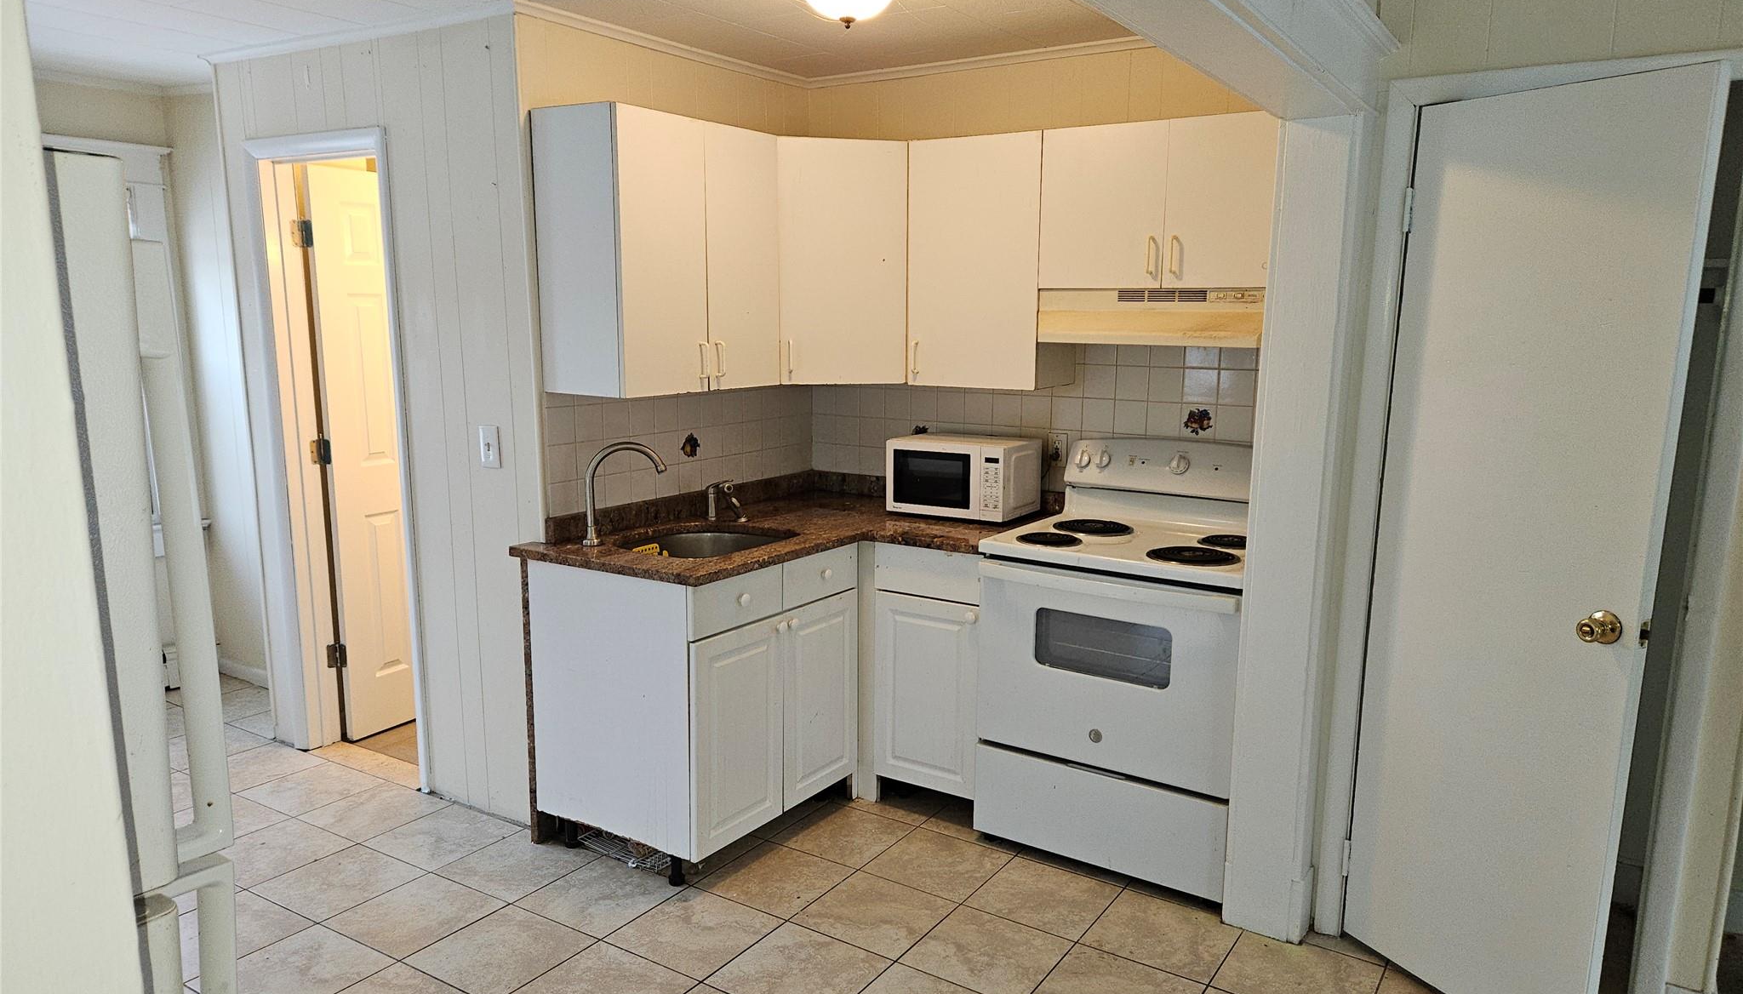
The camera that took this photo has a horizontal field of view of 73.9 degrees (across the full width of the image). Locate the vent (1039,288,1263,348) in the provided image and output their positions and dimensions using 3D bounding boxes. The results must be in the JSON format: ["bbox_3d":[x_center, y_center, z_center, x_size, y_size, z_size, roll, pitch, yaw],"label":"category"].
[{"bbox_3d":[0.878,-0.530,3.403,0.755,0.162,0.448,6,11,33],"label":"vent"}]

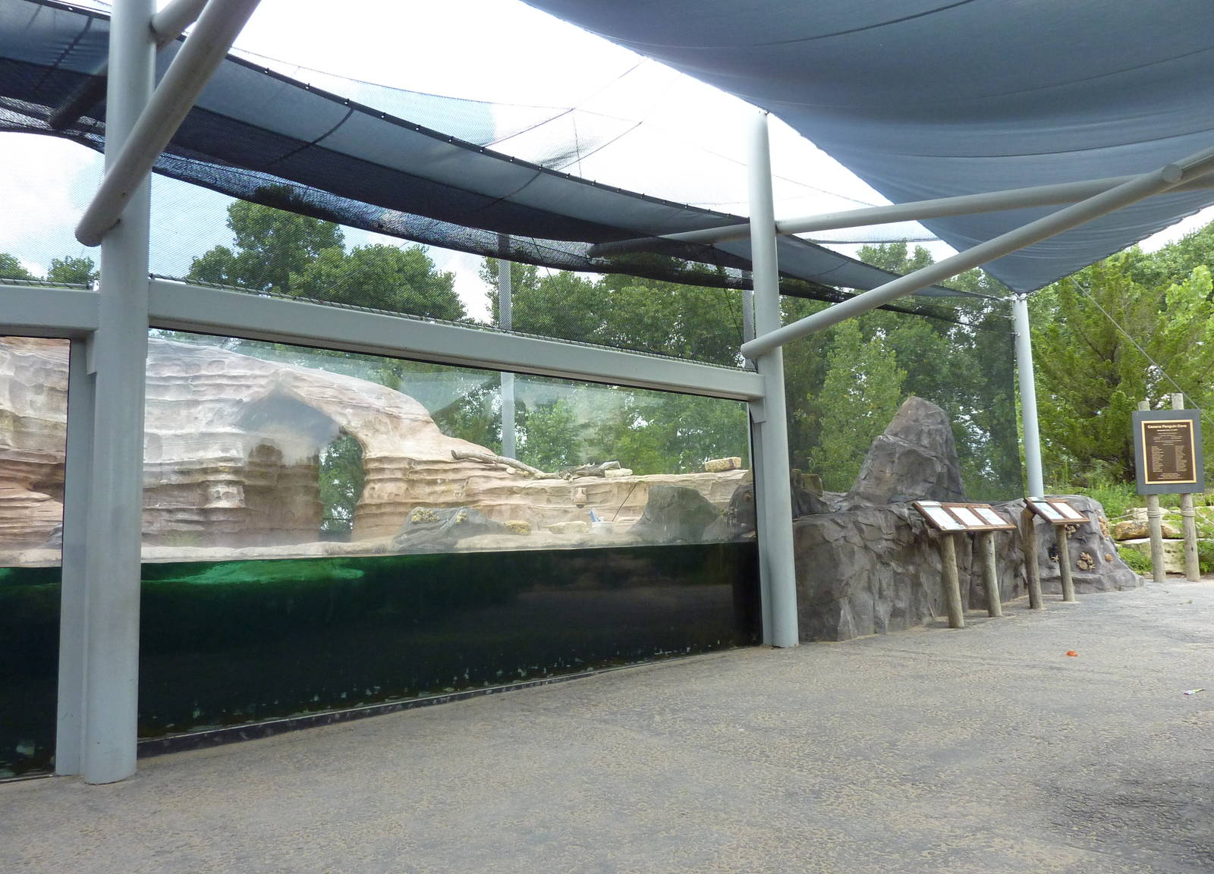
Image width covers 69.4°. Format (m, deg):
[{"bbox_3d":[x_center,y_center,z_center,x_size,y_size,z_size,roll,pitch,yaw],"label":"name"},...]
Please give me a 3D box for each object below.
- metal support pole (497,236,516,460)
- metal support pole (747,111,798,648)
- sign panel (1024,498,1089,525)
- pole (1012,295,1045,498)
[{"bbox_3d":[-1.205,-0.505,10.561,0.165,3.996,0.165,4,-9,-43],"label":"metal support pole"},{"bbox_3d":[1.434,-0.584,7.686,0.214,4.766,0.214,4,-9,-43],"label":"metal support pole"},{"bbox_3d":[5.294,0.874,10.290,1.147,0.375,0.060,3,-52,-42],"label":"sign panel"},{"bbox_3d":[6.882,-0.280,14.245,0.211,4.115,0.211,4,-9,-43],"label":"pole"}]

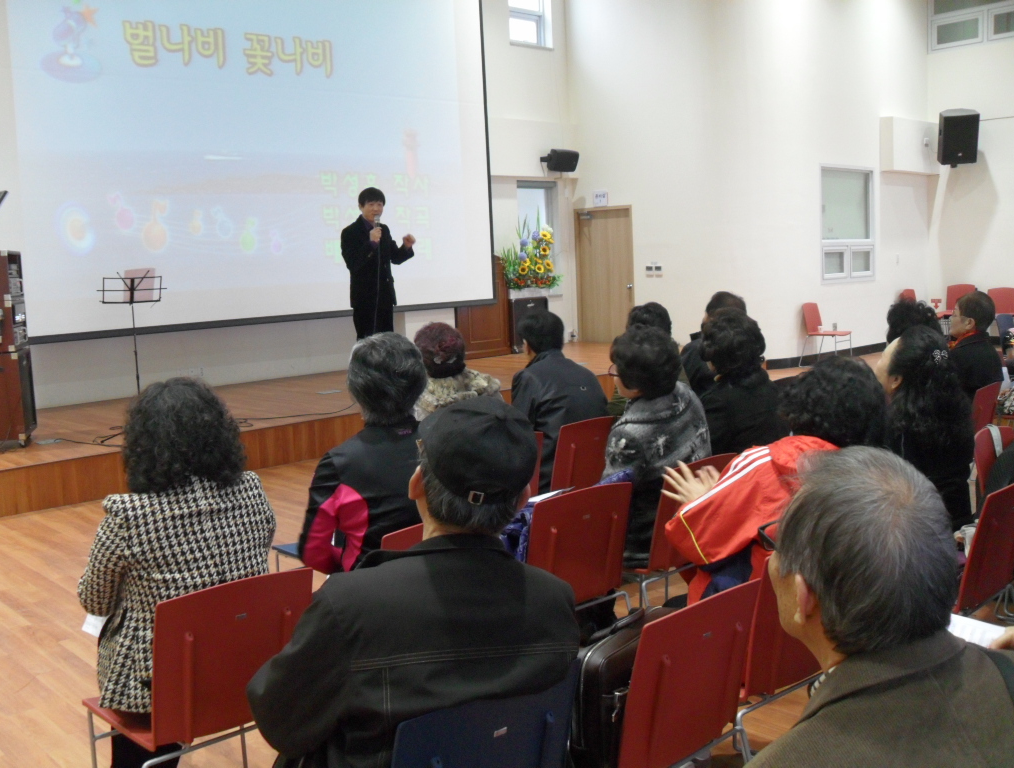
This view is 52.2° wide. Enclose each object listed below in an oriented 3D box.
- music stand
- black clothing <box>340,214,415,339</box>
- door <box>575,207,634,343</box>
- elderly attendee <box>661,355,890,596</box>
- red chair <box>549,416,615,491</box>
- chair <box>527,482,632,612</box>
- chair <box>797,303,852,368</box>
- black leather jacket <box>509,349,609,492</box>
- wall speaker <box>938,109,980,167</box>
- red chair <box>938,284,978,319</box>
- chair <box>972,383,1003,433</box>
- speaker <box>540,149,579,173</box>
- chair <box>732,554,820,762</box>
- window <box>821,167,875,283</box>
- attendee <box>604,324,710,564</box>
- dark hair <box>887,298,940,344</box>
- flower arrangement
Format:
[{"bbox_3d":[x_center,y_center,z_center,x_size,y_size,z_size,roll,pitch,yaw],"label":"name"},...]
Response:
[{"bbox_3d":[-2.949,-0.243,8.100,0.530,1.310,0.450,-7,8,-30],"label":"music stand"},{"bbox_3d":[-1.049,-0.647,8.325,0.600,1.420,0.380,-4,7,-14],"label":"black clothing"},{"bbox_3d":[1.428,-1.534,14.713,0.120,1.920,1.100,-9,9,-42],"label":"door"},{"bbox_3d":[0.816,0.484,3.168,0.820,1.170,0.600,4,9,45],"label":"elderly attendee"},{"bbox_3d":[0.227,0.530,4.726,0.460,0.790,0.520,-8,9,-41],"label":"red chair"},{"bbox_3d":[0.133,0.725,3.578,0.440,0.810,0.510,-7,8,-35],"label":"chair"},{"bbox_3d":[4.164,-0.635,13.496,0.520,0.810,0.440,4,9,44],"label":"chair"},{"bbox_3d":[0.237,0.164,4.771,0.520,0.680,0.500,-7,8,-33],"label":"black leather jacket"},{"bbox_3d":[5.996,-3.273,13.749,0.440,0.680,0.400,-2,24,7],"label":"wall speaker"},{"bbox_3d":[6.149,-0.922,14.070,0.460,0.800,0.520,3,9,42],"label":"red chair"},{"bbox_3d":[2.309,0.397,5.501,0.440,0.810,0.510,-9,9,-44],"label":"chair"},{"bbox_3d":[0.740,-3.057,14.195,0.330,0.250,0.270,-6,28,-27],"label":"speaker"},{"bbox_3d":[0.634,0.746,2.674,0.460,0.790,0.520,-8,8,-38],"label":"chair"},{"bbox_3d":[4.692,-2.186,14.220,1.420,1.570,0.120,-9,9,-42],"label":"window"},{"bbox_3d":[0.417,0.400,3.846,0.520,1.230,0.760,-8,9,-40],"label":"attendee"},{"bbox_3d":[2.022,-0.301,5.150,0.260,0.270,0.270,-9,9,-42],"label":"dark hair"},{"bbox_3d":[0.315,-1.779,13.900,0.780,0.980,0.450,-5,7,-21],"label":"flower arrangement"}]

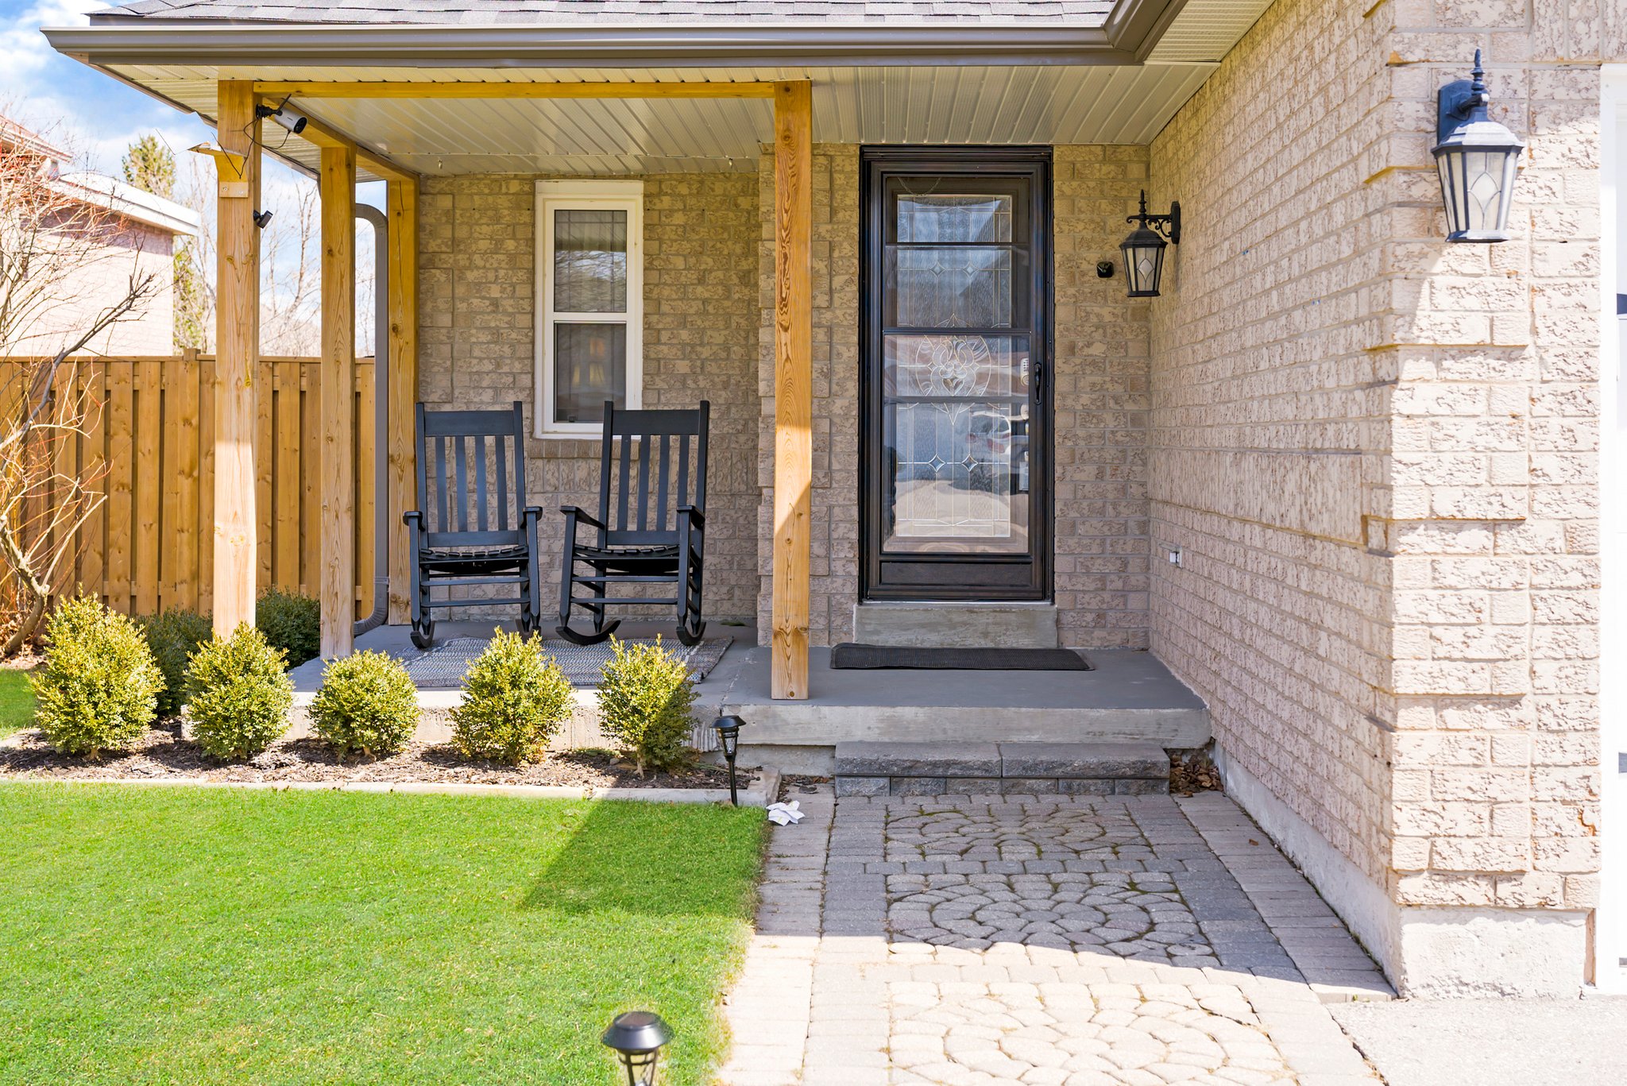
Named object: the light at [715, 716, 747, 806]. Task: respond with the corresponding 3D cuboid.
[{"bbox_3d":[-0.285,0.750,7.170,0.110,0.320,0.110,0,2,2],"label":"light"}]

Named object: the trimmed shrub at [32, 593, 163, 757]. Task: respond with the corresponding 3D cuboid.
[{"bbox_3d":[-2.652,0.492,7.700,0.480,0.600,0.470,0,2,2],"label":"trimmed shrub"}]

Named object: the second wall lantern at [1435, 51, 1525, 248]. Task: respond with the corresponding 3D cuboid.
[{"bbox_3d":[1.527,-0.910,4.780,0.205,0.440,0.275,0,2,2],"label":"second wall lantern"}]

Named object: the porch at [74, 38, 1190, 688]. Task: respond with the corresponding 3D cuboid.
[{"bbox_3d":[-0.547,-0.621,9.000,4.150,2.500,3.050,0,2,2],"label":"porch"}]

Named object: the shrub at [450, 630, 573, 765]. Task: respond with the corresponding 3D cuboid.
[{"bbox_3d":[-1.096,0.561,7.550,0.450,0.490,0.440,0,2,2],"label":"shrub"}]

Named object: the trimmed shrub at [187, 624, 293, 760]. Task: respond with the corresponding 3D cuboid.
[{"bbox_3d":[-2.111,0.550,7.650,0.390,0.490,0.390,0,2,2],"label":"trimmed shrub"}]

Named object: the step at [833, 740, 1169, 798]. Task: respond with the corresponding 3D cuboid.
[{"bbox_3d":[0.681,0.825,7.590,1.190,0.135,0.440,0,2,2],"label":"step"}]

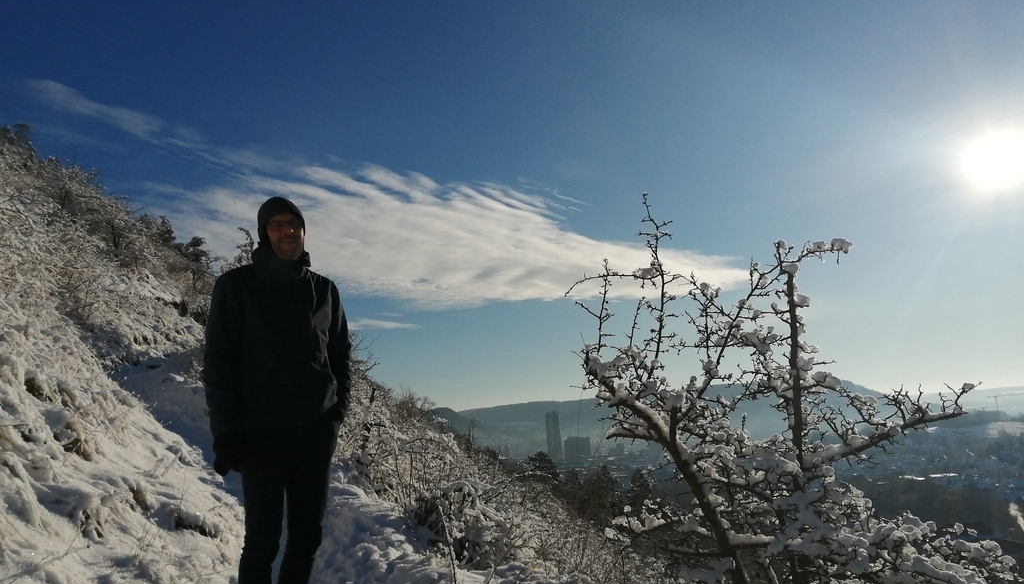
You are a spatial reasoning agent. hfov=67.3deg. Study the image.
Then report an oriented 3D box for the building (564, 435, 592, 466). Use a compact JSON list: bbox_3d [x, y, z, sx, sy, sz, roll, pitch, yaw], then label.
[{"bbox_3d":[140.690,338.900,1614.510,52.000,66.000,26.000,-5,-10,4],"label":"building"}]

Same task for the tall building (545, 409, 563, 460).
[{"bbox_3d":[101.910,356.360,1848.110,33.000,143.000,33.000,-5,-10,2],"label":"tall building"}]

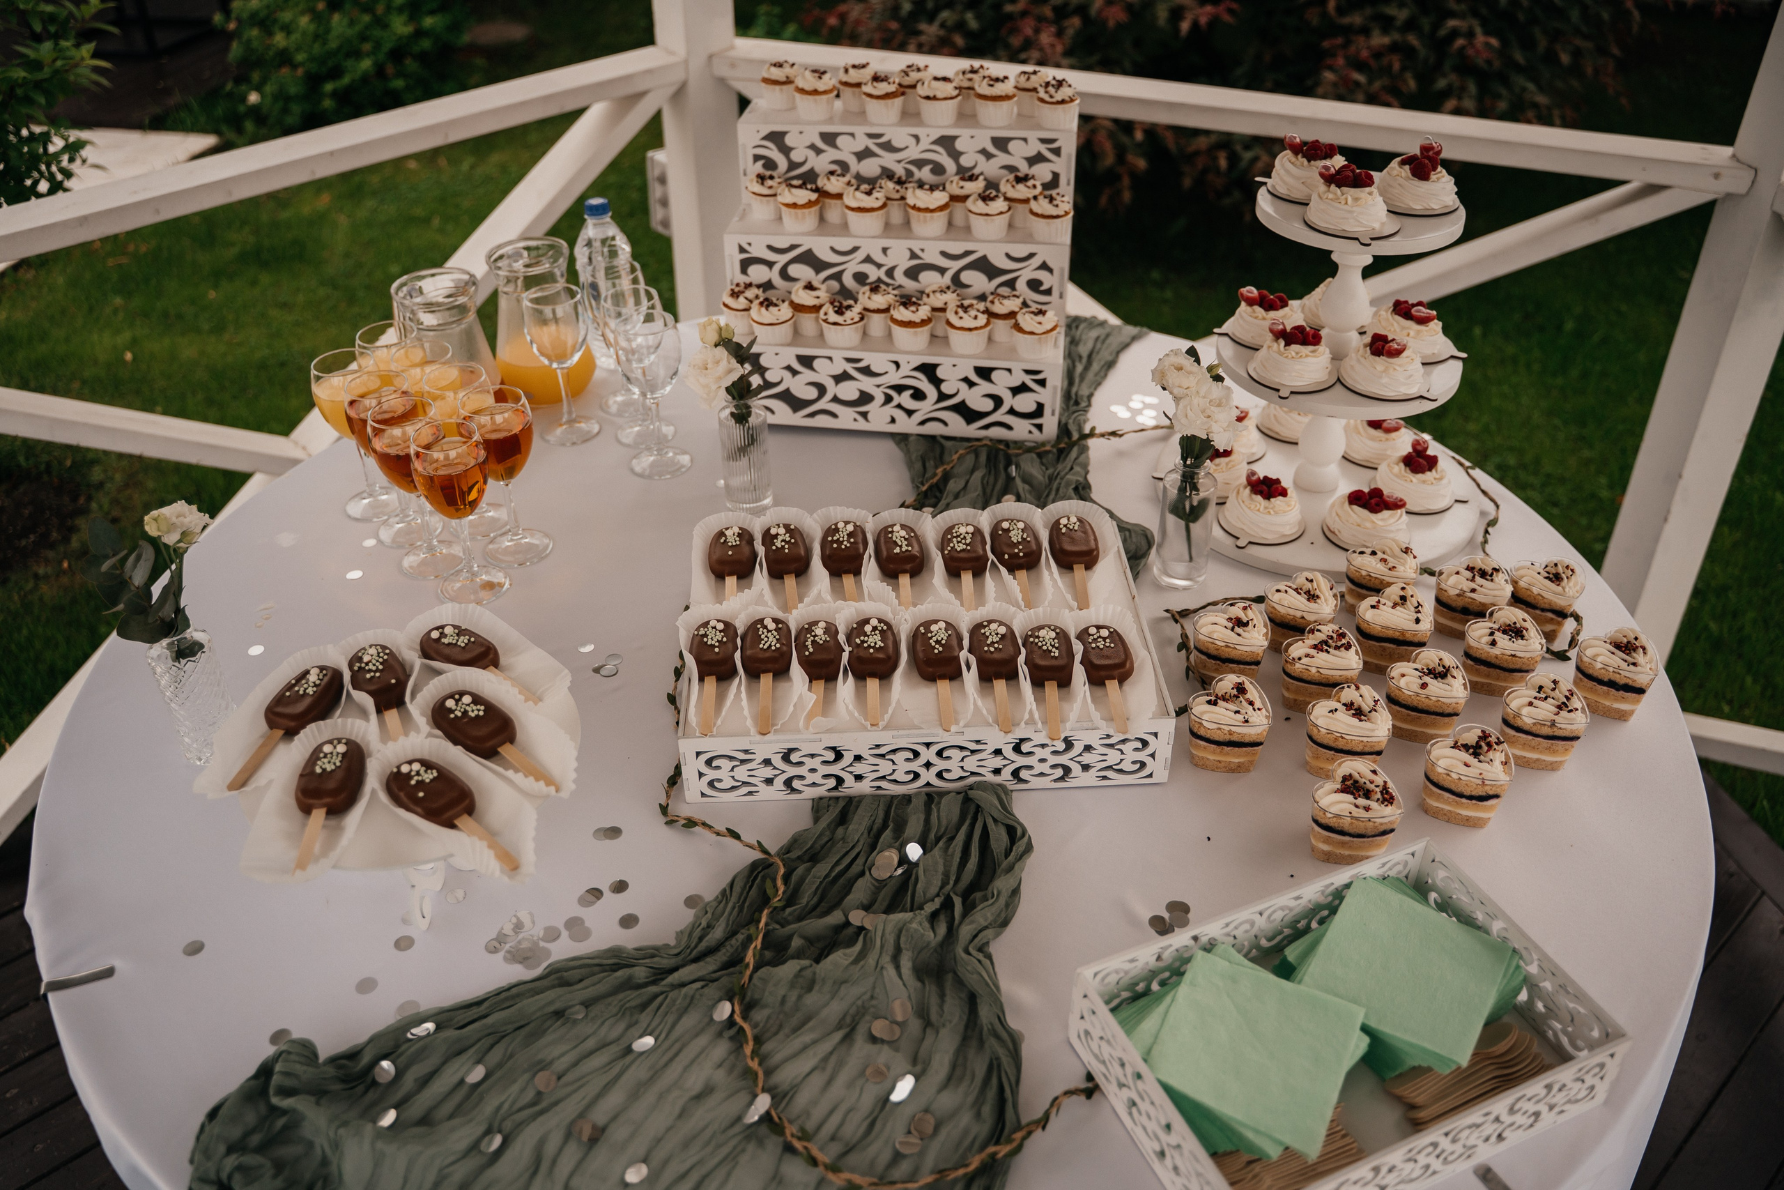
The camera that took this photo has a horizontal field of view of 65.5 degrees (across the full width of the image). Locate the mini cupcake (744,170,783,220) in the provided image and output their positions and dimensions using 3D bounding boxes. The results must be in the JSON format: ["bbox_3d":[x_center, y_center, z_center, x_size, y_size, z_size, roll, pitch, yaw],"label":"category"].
[{"bbox_3d":[-0.159,-0.500,1.731,0.053,0.054,0.053,5,36,8],"label":"mini cupcake"}]

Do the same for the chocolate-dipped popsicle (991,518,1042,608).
[{"bbox_3d":[0.127,-0.033,1.352,0.046,0.023,0.148,-2,36,-1],"label":"chocolate-dipped popsicle"}]

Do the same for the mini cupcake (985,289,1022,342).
[{"bbox_3d":[0.131,-0.330,1.639,0.051,0.051,0.051,4,36,8],"label":"mini cupcake"}]

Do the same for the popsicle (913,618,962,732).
[{"bbox_3d":[0.044,0.068,1.213,0.046,0.023,0.149,-2,36,-2],"label":"popsicle"}]

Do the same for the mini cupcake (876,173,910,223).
[{"bbox_3d":[0.006,-0.478,1.665,0.052,0.055,0.052,3,36,6],"label":"mini cupcake"}]

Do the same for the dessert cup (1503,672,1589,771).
[{"bbox_3d":[0.550,0.111,1.166,0.066,0.062,0.067,-22,41,-27],"label":"dessert cup"}]

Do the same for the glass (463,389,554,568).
[{"bbox_3d":[-0.392,-0.120,1.411,0.074,0.172,0.074,0,35,0],"label":"glass"}]

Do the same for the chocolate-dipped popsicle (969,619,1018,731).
[{"bbox_3d":[0.092,0.067,1.186,0.043,0.022,0.149,-2,36,0],"label":"chocolate-dipped popsicle"}]

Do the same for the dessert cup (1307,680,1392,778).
[{"bbox_3d":[0.384,0.120,1.155,0.066,0.062,0.067,-23,41,-29],"label":"dessert cup"}]

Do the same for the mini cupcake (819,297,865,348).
[{"bbox_3d":[-0.058,-0.322,1.636,0.053,0.051,0.053,-1,35,1],"label":"mini cupcake"}]

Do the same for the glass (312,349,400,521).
[{"bbox_3d":[-0.607,-0.179,1.581,0.078,0.180,0.078,0,35,0],"label":"glass"}]

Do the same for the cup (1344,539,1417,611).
[{"bbox_3d":[0.474,-0.009,1.337,0.066,0.062,0.067,-24,41,-29],"label":"cup"}]

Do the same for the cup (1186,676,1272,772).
[{"bbox_3d":[0.316,0.126,1.282,0.077,0.063,0.072,-30,45,-34],"label":"cup"}]

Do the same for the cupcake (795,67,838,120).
[{"bbox_3d":[-0.093,-0.609,1.688,0.052,0.054,0.052,4,36,8],"label":"cupcake"}]

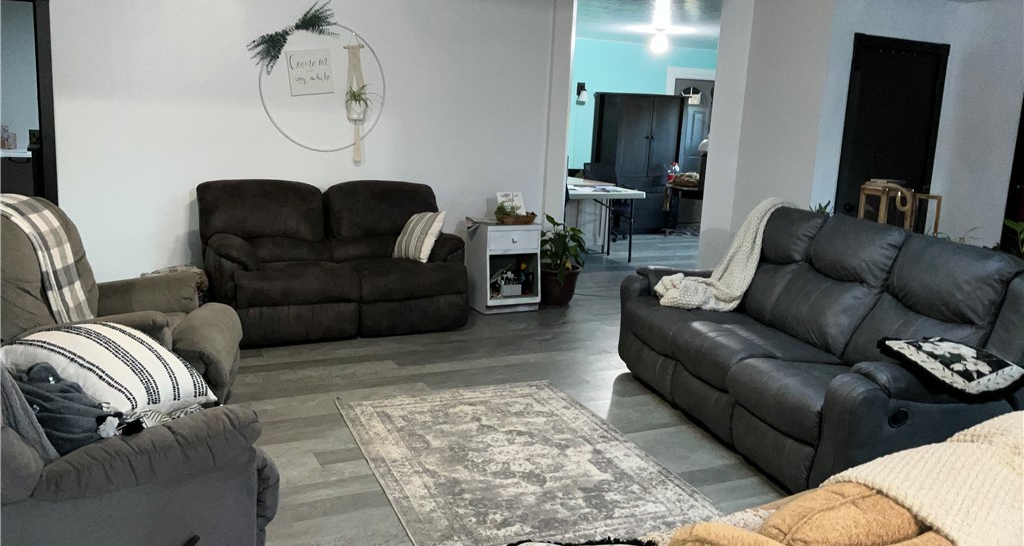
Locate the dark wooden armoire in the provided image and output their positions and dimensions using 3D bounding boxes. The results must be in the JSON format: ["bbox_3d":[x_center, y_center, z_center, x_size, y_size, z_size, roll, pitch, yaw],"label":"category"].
[{"bbox_3d":[1.627,-1.442,11.315,1.050,1.770,0.660,-3,12,-26],"label":"dark wooden armoire"}]

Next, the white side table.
[{"bbox_3d":[-0.077,-0.069,6.702,0.470,0.680,0.450,-3,12,-26],"label":"white side table"}]

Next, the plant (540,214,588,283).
[{"bbox_3d":[0.359,-0.126,6.945,0.460,0.740,0.460,3,11,-1],"label":"plant"}]

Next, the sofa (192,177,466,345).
[{"bbox_3d":[-1.228,-0.130,5.939,1.650,0.980,0.940,-4,13,-30],"label":"sofa"}]

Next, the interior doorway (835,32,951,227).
[{"bbox_3d":[2.684,-0.588,6.246,0.950,2.140,0.120,-3,12,-26],"label":"interior doorway"}]

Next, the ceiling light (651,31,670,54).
[{"bbox_3d":[1.611,-2.528,9.349,0.200,0.230,0.200,3,11,-1],"label":"ceiling light"}]

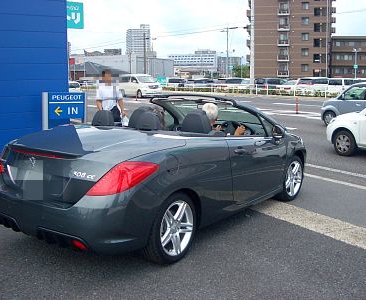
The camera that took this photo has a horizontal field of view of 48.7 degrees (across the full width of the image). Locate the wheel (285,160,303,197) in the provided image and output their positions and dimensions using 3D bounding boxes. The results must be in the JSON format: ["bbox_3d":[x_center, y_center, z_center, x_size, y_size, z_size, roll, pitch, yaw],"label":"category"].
[{"bbox_3d":[1.494,0.389,5.702,0.200,0.485,0.485,8,12,42],"label":"wheel"}]

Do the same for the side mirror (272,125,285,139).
[{"bbox_3d":[1.147,-0.214,4.882,0.170,0.160,0.110,7,11,37],"label":"side mirror"}]

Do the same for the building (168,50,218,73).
[{"bbox_3d":[11.289,-99.732,485.129,59.000,36.500,18.000,0,10,0],"label":"building"}]

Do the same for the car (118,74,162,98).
[{"bbox_3d":[-3.759,-5.361,34.188,1.800,1.930,4.800,-5,11,-28],"label":"car"}]

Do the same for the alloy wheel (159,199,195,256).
[{"bbox_3d":[-0.115,0.696,3.667,0.200,0.485,0.485,7,11,37],"label":"alloy wheel"}]

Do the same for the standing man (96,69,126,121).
[{"bbox_3d":[-1.574,-0.822,8.704,0.540,1.720,0.280,-1,10,-8],"label":"standing man"}]

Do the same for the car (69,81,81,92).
[{"bbox_3d":[-11.576,-5.985,39.565,1.700,1.480,4.300,-7,12,-37],"label":"car"}]

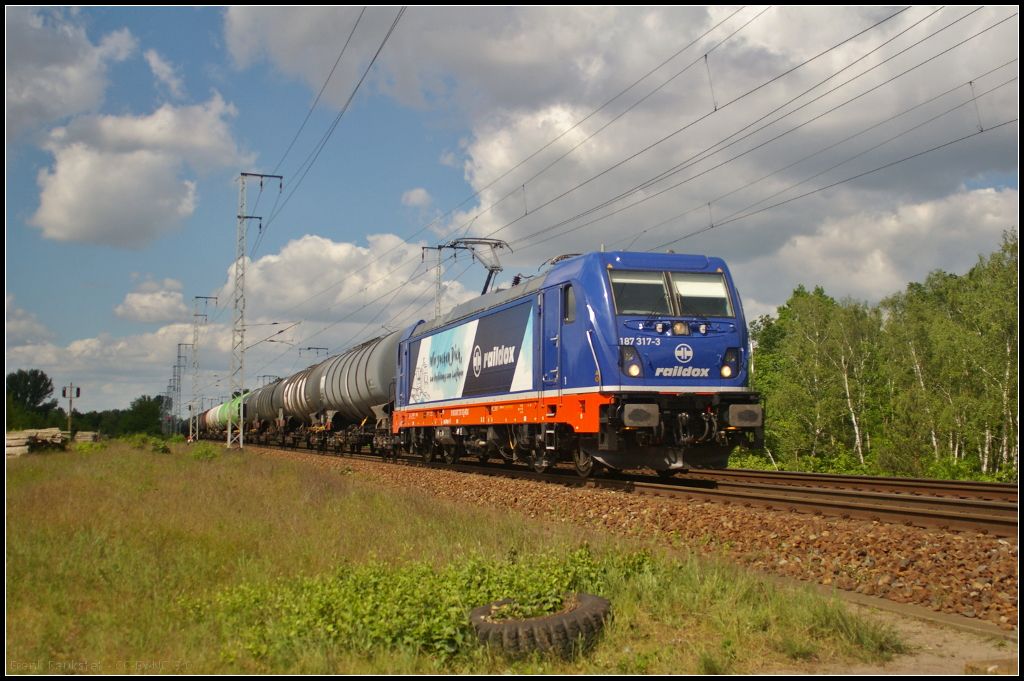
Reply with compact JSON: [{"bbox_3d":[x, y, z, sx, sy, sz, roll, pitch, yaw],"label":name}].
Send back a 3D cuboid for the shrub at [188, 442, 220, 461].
[{"bbox_3d":[-13.524,4.882,52.500,1.400,0.820,1.200,1,-5,-14],"label":"shrub"}]

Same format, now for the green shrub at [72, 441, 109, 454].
[{"bbox_3d":[-23.305,5.916,66.000,1.900,0.800,1.500,2,-5,-19],"label":"green shrub"}]

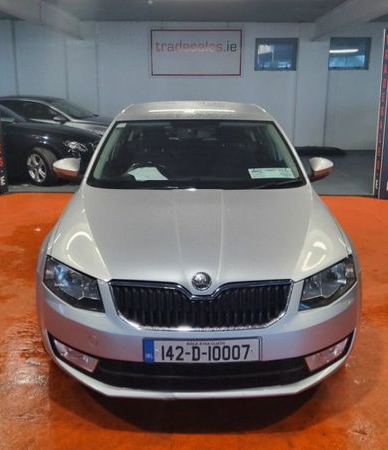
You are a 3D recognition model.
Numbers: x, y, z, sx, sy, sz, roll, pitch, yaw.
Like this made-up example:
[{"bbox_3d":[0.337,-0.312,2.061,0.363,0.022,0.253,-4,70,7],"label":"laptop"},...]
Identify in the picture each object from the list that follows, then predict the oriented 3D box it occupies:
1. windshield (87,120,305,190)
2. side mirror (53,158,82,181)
[{"bbox_3d":[0.027,-0.517,3.198,1.496,0.120,0.846,-1,49,-1],"label":"windshield"},{"bbox_3d":[-0.917,-0.399,3.260,0.210,0.165,0.130,-1,15,-1],"label":"side mirror"}]

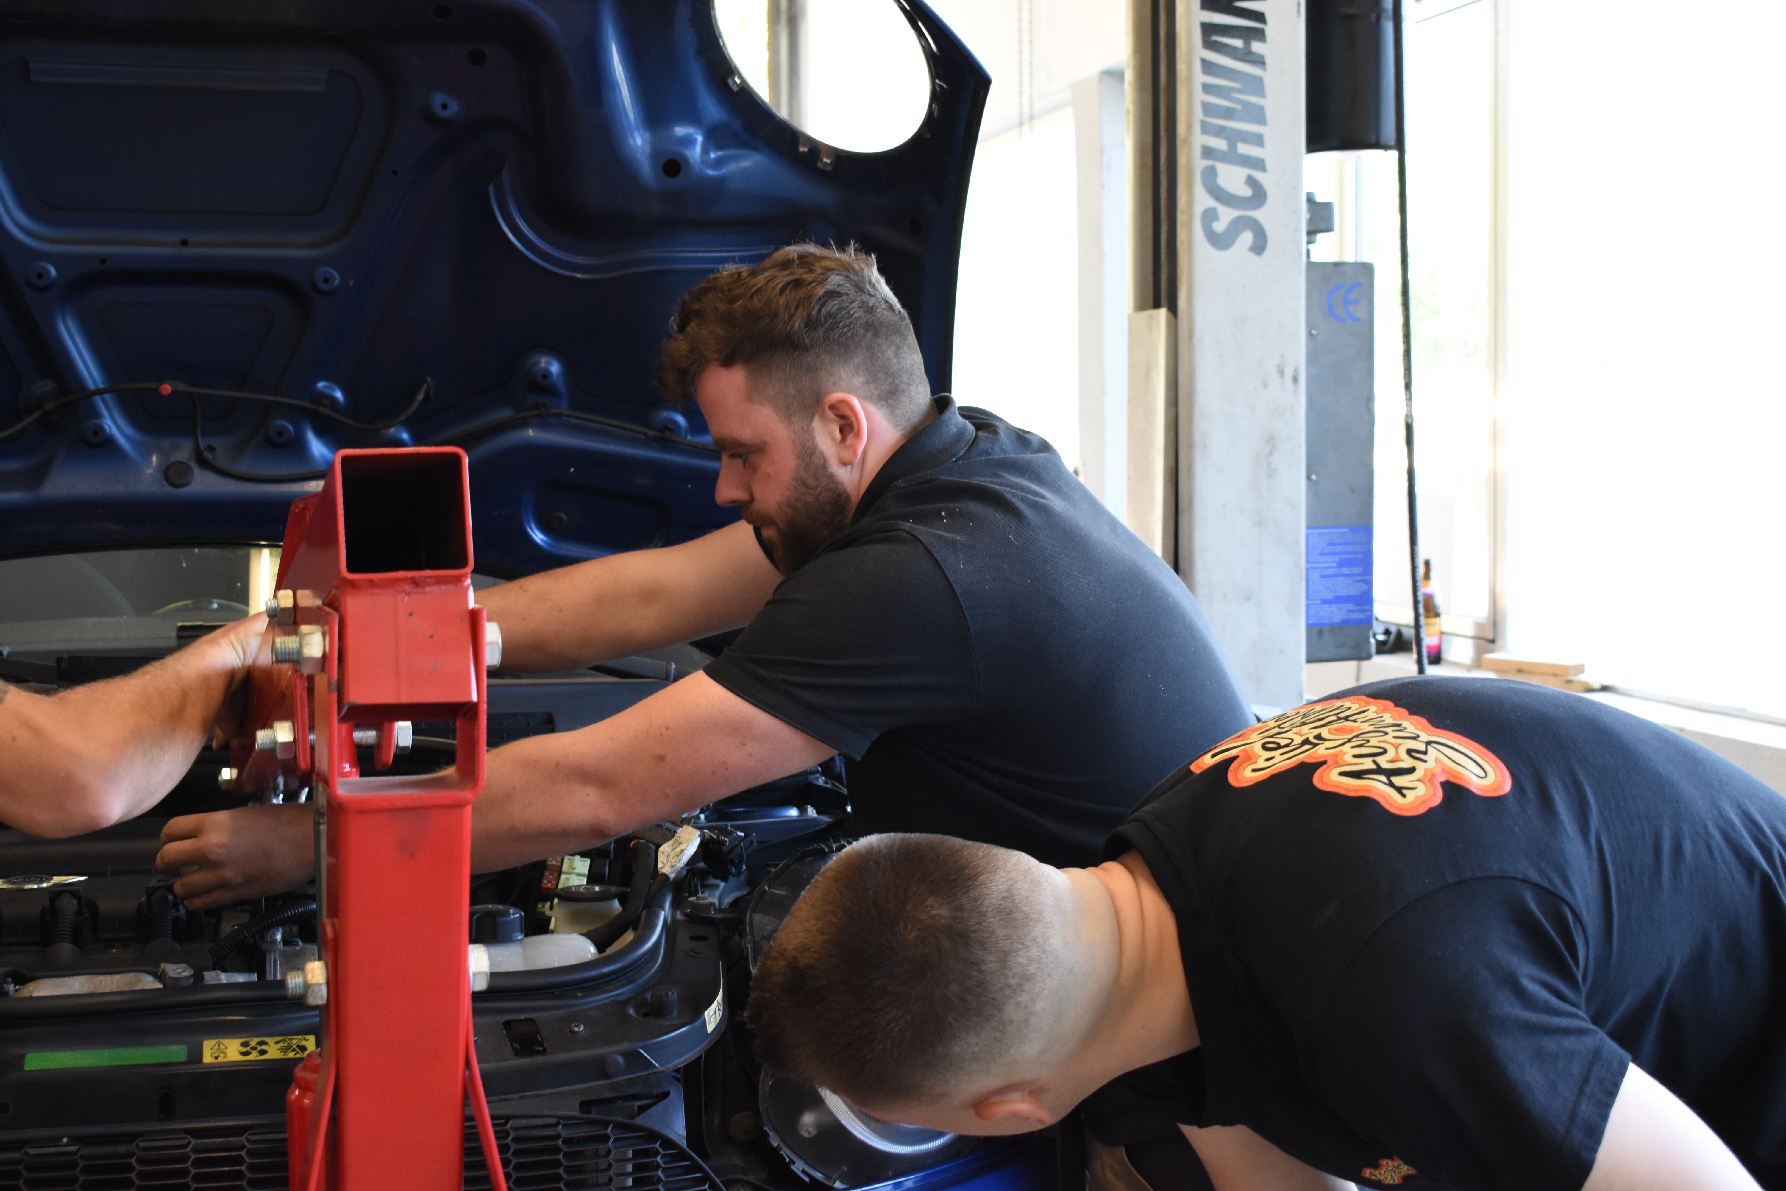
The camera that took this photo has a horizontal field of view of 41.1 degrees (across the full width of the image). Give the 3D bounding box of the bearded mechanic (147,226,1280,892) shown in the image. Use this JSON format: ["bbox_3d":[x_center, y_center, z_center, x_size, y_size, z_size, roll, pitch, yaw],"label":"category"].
[{"bbox_3d":[-0.060,0.445,2.060,1.030,1.460,0.560,1,2,17],"label":"bearded mechanic"}]

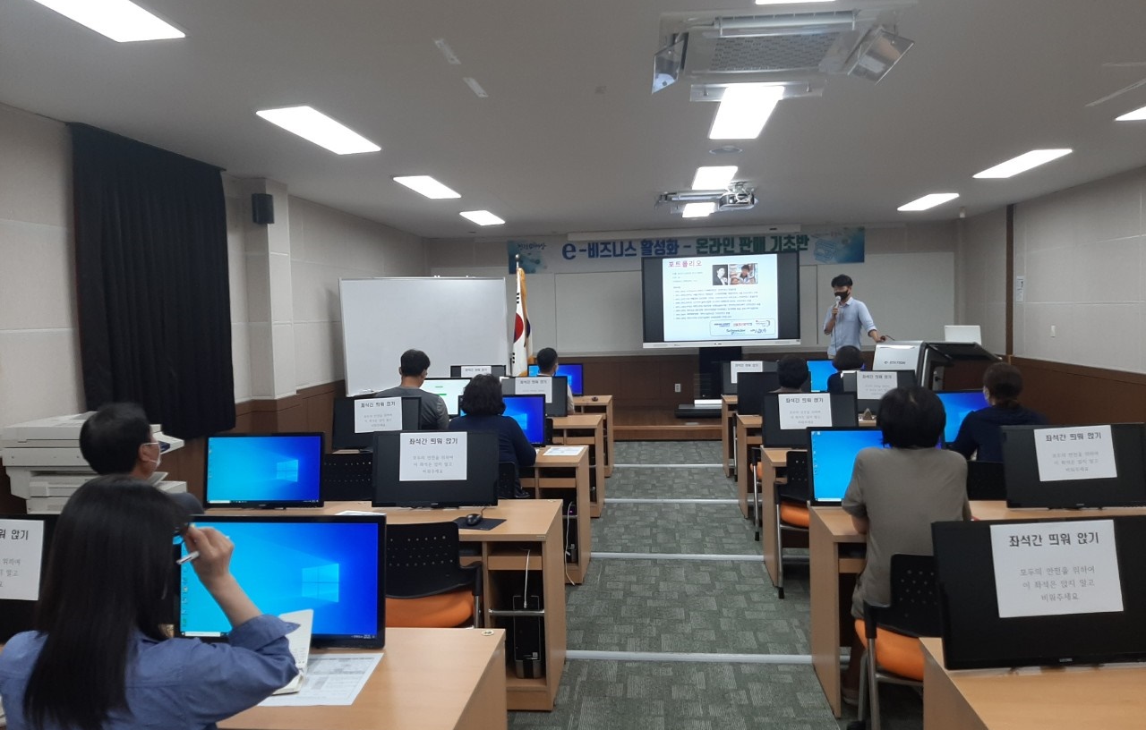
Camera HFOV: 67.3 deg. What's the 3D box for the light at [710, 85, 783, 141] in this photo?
[{"bbox_3d":[0.978,-1.449,4.955,0.310,0.050,1.310,-1,4,6],"label":"light"}]

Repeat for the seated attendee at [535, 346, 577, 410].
[{"bbox_3d":[-0.195,0.464,8.027,0.520,1.260,0.720,-1,4,7],"label":"seated attendee"}]

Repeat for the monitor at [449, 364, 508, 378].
[{"bbox_3d":[-0.939,0.171,8.583,0.565,0.338,0.070,-1,-4,6],"label":"monitor"}]

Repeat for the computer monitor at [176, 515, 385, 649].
[{"bbox_3d":[-0.771,0.569,2.273,0.565,0.338,0.070,-1,-4,4],"label":"computer monitor"}]

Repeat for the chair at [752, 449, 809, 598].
[{"bbox_3d":[1.397,0.862,4.861,0.570,0.810,0.530,-1,4,6],"label":"chair"}]

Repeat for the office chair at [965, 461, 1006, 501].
[{"bbox_3d":[2.126,0.848,4.419,0.590,0.800,0.560,-1,4,5],"label":"office chair"}]

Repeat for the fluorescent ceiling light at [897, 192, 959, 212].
[{"bbox_3d":[4.046,-1.870,9.854,0.305,0.060,1.240,-1,3,6],"label":"fluorescent ceiling light"}]

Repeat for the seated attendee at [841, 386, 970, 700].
[{"bbox_3d":[1.133,0.697,3.017,0.450,1.270,0.640,-1,3,6],"label":"seated attendee"}]

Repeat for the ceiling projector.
[{"bbox_3d":[1.504,-1.503,7.864,0.340,0.140,0.290,-1,3,6],"label":"ceiling projector"}]

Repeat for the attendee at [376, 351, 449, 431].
[{"bbox_3d":[-1.173,0.564,6.547,0.540,1.320,0.720,-1,4,6],"label":"attendee"}]

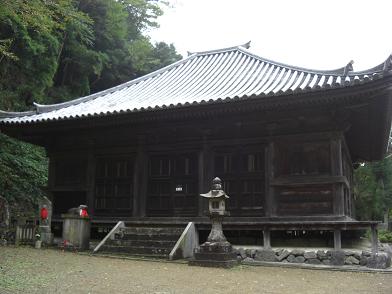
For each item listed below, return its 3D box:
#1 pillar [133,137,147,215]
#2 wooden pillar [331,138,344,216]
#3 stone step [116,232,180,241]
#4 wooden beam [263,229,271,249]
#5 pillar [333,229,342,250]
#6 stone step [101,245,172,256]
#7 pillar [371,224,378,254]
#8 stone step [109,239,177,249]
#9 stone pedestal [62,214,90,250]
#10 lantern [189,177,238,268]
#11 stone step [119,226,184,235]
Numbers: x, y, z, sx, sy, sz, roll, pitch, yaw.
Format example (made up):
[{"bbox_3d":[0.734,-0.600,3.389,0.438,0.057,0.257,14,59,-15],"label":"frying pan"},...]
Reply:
[{"bbox_3d":[-2.175,1.165,16.220,0.360,3.076,0.360,-4,-12,23],"label":"pillar"},{"bbox_3d":[4.514,0.947,13.340,0.360,2.555,0.360,-4,-12,23],"label":"wooden pillar"},{"bbox_3d":[-1.592,2.966,13.720,2.462,0.202,0.325,-4,-12,23],"label":"stone step"},{"bbox_3d":[2.185,2.818,12.895,0.190,0.623,0.190,-4,-12,23],"label":"wooden beam"},{"bbox_3d":[4.088,2.665,12.096,0.190,0.635,0.190,-4,-12,23],"label":"pillar"},{"bbox_3d":[-1.836,3.231,13.081,2.462,0.217,0.325,-4,-12,23],"label":"stone step"},{"bbox_3d":[5.005,2.583,11.722,0.180,0.851,0.180,-4,-12,23],"label":"pillar"},{"bbox_3d":[-1.718,3.093,13.392,2.462,0.197,0.325,-4,-12,23],"label":"stone step"},{"bbox_3d":[-4.146,2.974,14.530,0.808,1.192,0.552,-4,-12,23],"label":"stone pedestal"},{"bbox_3d":[0.486,1.958,11.080,0.985,2.324,0.985,-4,-12,23],"label":"lantern"},{"bbox_3d":[-1.465,2.817,14.053,2.462,0.212,0.325,-4,-12,23],"label":"stone step"}]

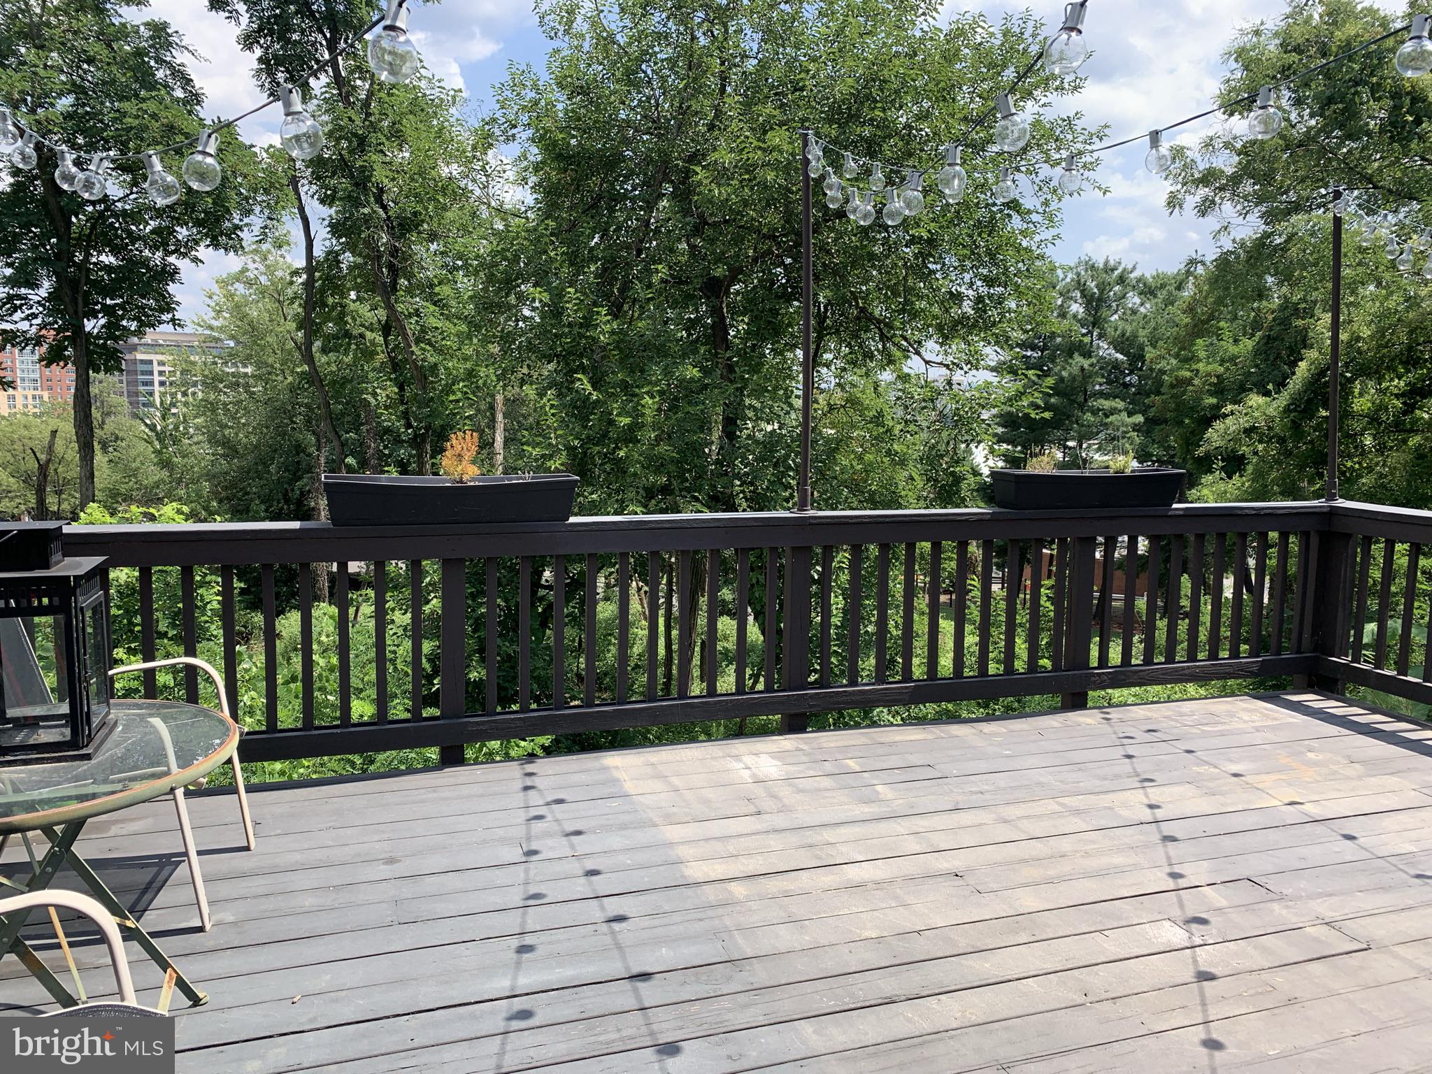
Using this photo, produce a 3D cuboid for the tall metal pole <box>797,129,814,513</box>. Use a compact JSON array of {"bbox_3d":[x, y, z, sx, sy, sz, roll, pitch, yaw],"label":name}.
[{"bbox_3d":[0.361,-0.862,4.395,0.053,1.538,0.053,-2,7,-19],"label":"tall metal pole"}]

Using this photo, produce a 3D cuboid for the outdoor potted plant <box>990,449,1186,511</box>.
[{"bbox_3d":[1.709,-0.259,4.910,0.921,0.268,0.202,-2,7,-19],"label":"outdoor potted plant"}]

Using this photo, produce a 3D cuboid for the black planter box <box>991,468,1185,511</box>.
[{"bbox_3d":[1.709,-0.213,4.915,0.921,0.177,0.202,-2,7,-19],"label":"black planter box"}]

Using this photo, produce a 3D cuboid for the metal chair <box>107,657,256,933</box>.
[{"bbox_3d":[-1.688,0.542,2.938,0.688,0.901,0.577,0,7,-11],"label":"metal chair"}]

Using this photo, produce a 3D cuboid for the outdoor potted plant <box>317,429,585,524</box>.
[{"bbox_3d":[-0.973,-0.224,4.001,0.921,0.339,0.207,-2,7,-19],"label":"outdoor potted plant"}]

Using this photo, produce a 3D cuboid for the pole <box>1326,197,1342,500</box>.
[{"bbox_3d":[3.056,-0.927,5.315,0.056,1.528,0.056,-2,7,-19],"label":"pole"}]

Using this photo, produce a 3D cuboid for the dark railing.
[{"bbox_3d":[0.495,0.403,4.333,5.819,0.941,0.688,-2,7,-19],"label":"dark railing"}]

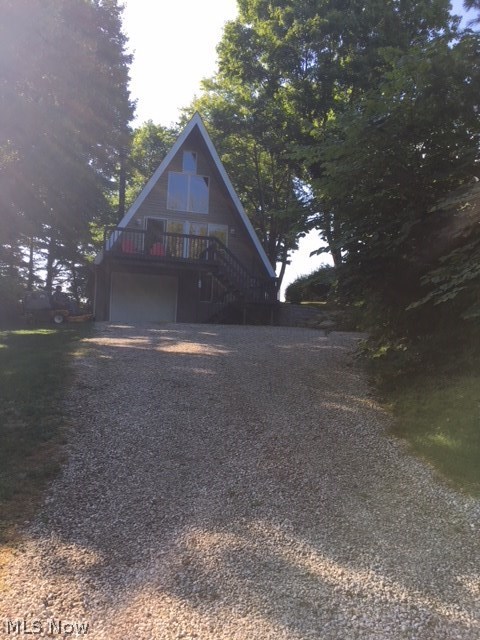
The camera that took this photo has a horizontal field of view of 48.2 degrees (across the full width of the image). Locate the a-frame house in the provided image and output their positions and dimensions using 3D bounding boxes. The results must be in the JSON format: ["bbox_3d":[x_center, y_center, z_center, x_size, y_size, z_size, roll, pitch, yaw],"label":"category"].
[{"bbox_3d":[-3.581,-4.374,28.633,8.350,9.750,10.000,3,-4,-18],"label":"a-frame house"}]

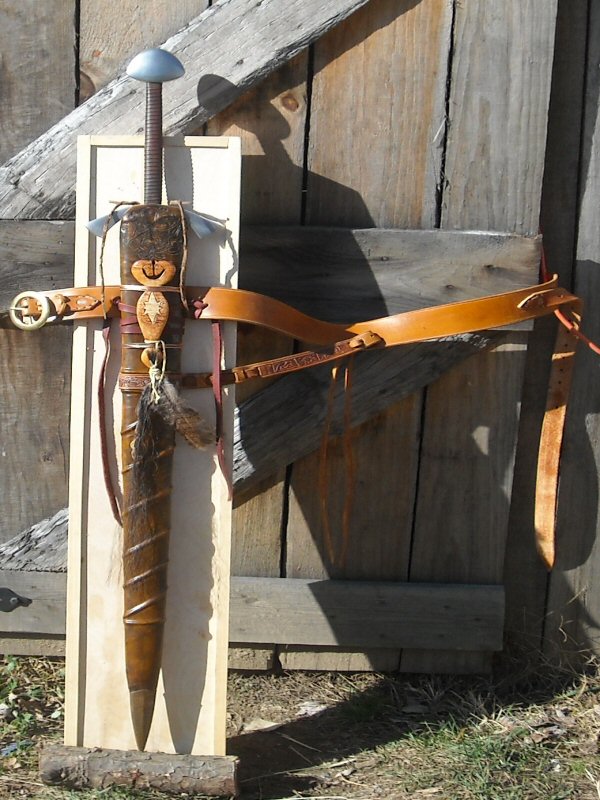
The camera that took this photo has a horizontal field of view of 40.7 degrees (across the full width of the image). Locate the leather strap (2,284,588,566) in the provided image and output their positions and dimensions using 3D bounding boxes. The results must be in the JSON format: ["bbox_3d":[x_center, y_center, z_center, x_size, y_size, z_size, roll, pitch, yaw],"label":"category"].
[{"bbox_3d":[-0.003,0.030,1.115,0.785,0.405,0.120,2,7,0],"label":"leather strap"}]

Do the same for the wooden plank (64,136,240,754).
[{"bbox_3d":[-0.204,0.075,1.133,0.228,0.876,0.026,1,1,3],"label":"wooden plank"}]

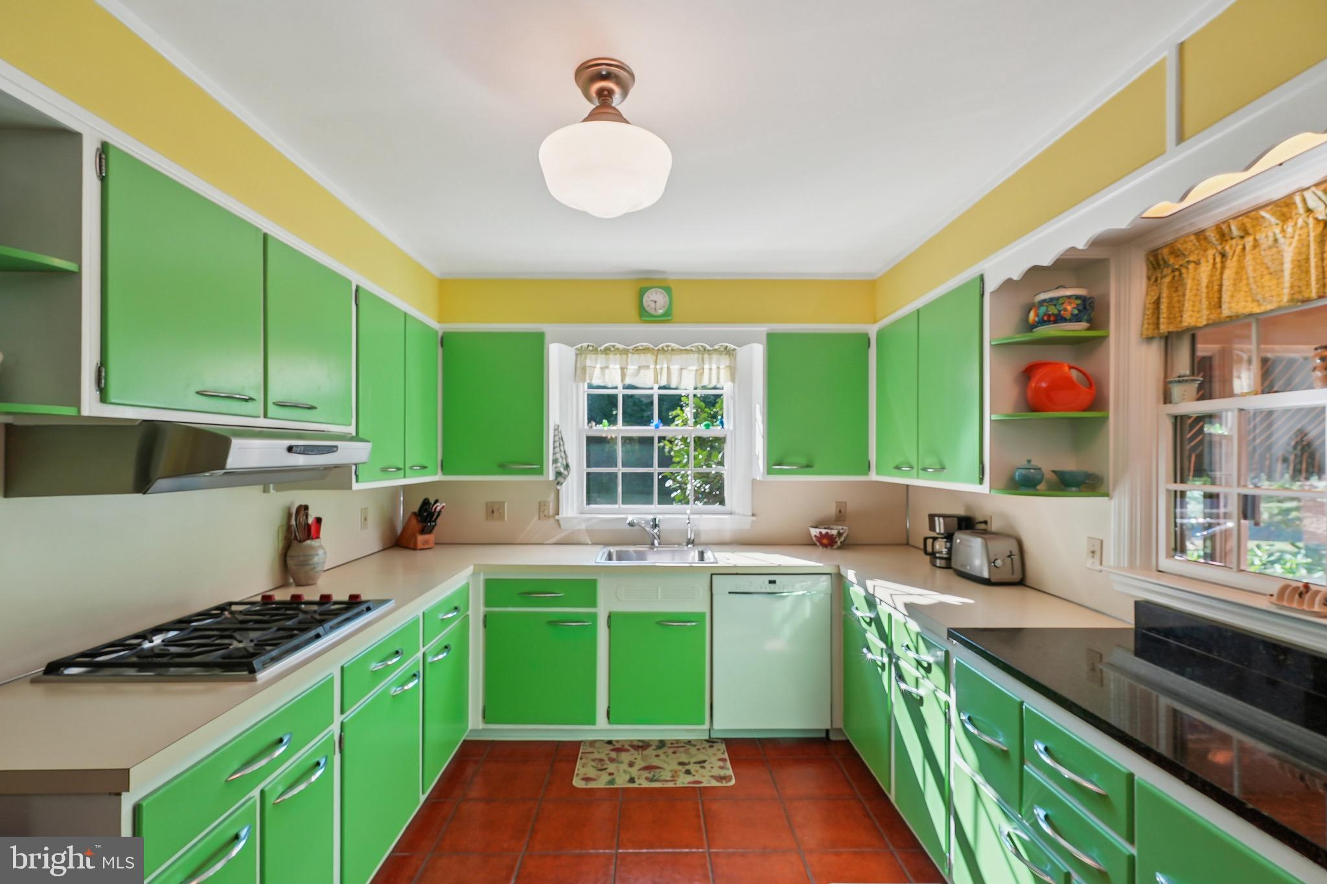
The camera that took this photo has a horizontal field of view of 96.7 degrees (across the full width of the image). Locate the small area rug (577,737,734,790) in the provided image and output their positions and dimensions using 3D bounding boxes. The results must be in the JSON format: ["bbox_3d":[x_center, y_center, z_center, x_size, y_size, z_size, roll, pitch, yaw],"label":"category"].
[{"bbox_3d":[-0.042,1.527,2.815,0.710,0.008,0.435,0,-1,-1],"label":"small area rug"}]

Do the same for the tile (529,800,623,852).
[{"bbox_3d":[-0.344,1.517,2.326,0.330,0.013,0.330,0,-1,-1],"label":"tile"}]

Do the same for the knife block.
[{"bbox_3d":[-1.477,0.521,3.519,0.230,0.210,0.105,-1,-1,40],"label":"knife block"}]

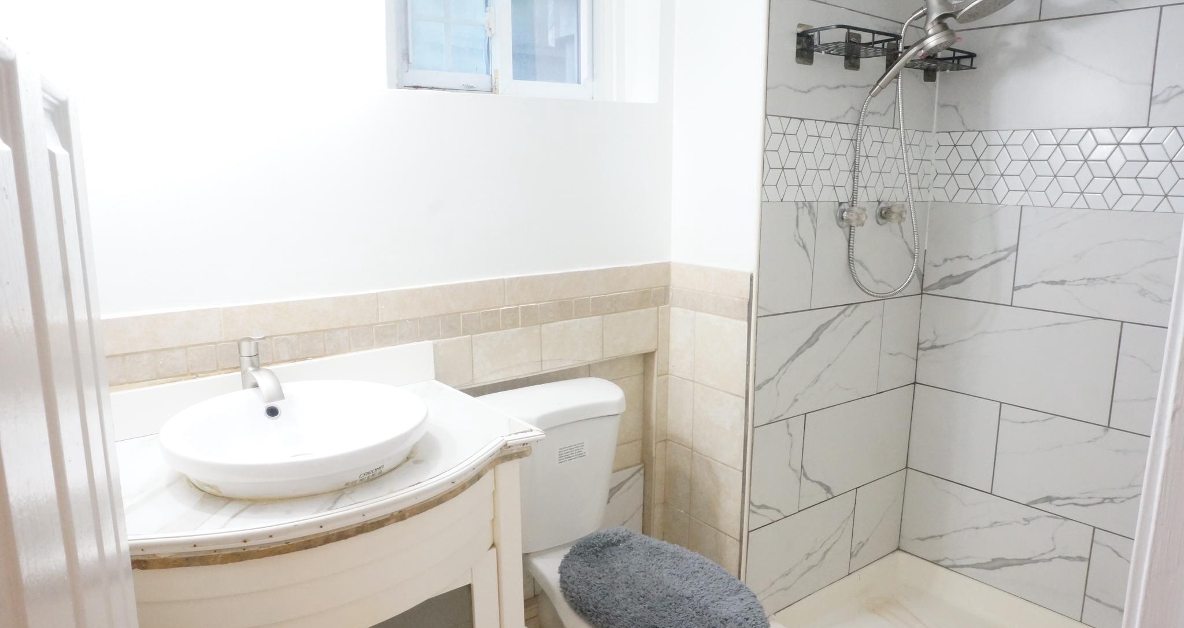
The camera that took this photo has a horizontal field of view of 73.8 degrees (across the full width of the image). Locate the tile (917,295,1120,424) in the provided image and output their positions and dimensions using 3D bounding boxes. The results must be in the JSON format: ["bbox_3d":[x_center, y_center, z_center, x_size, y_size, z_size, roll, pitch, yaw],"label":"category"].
[{"bbox_3d":[1.281,0.125,2.425,0.010,0.302,0.586,-8,14,-37],"label":"tile"}]

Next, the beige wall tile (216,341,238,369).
[{"bbox_3d":[-0.741,0.082,1.619,0.052,0.055,0.010,-8,14,-36],"label":"beige wall tile"}]

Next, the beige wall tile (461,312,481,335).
[{"bbox_3d":[-0.300,0.022,1.945,0.050,0.058,0.010,-8,14,-36],"label":"beige wall tile"}]

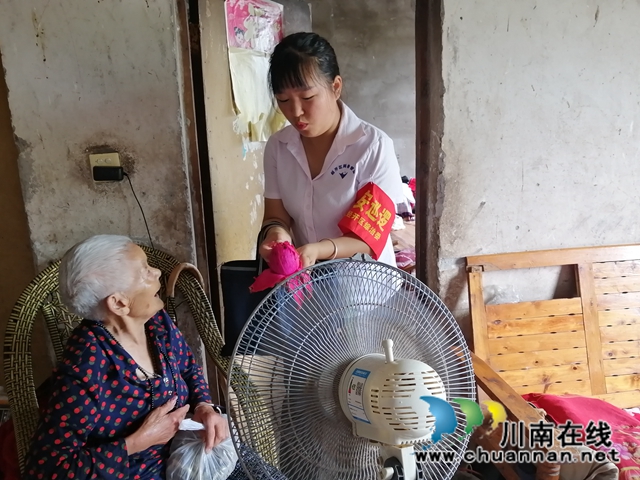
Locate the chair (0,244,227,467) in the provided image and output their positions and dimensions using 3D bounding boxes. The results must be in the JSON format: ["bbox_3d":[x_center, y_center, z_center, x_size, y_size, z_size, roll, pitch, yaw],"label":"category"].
[{"bbox_3d":[-0.407,0.536,1.303,0.610,0.970,0.620,-11,14,-39],"label":"chair"}]

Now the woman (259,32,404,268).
[{"bbox_3d":[0.024,0.198,1.475,0.450,1.530,0.390,3,12,25],"label":"woman"}]

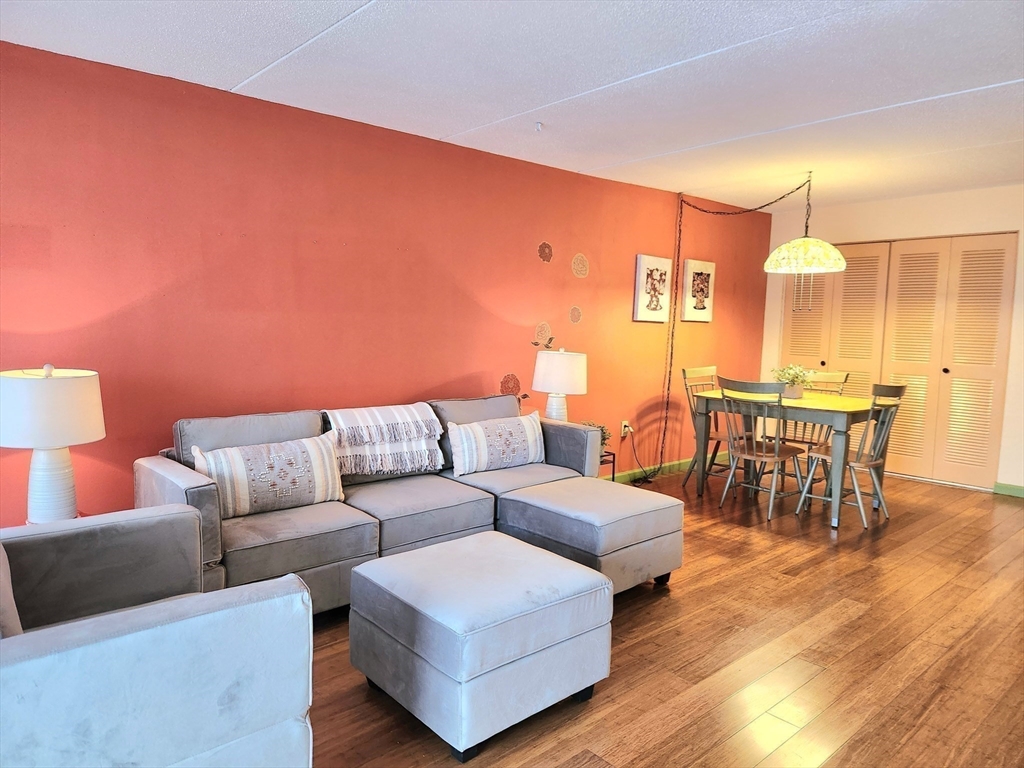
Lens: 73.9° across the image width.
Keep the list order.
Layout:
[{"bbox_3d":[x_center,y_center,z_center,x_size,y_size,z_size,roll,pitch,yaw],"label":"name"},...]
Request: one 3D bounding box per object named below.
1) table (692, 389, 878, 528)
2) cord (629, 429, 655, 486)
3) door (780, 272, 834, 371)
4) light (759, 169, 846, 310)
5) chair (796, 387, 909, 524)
[{"bbox_3d":[2.035,0.488,4.968,0.841,0.765,1.146,-4,7,-42],"label":"table"},{"bbox_3d":[1.057,0.589,5.541,0.380,0.420,0.220,-4,7,-42],"label":"cord"},{"bbox_3d":[2.820,-0.291,6.522,0.040,2.001,0.456,-4,7,-42],"label":"door"},{"bbox_3d":[2.075,-1.005,4.823,0.550,0.964,0.550,-4,7,-42],"label":"light"},{"bbox_3d":[2.265,0.448,4.543,0.480,0.930,0.540,-4,7,-42],"label":"chair"}]

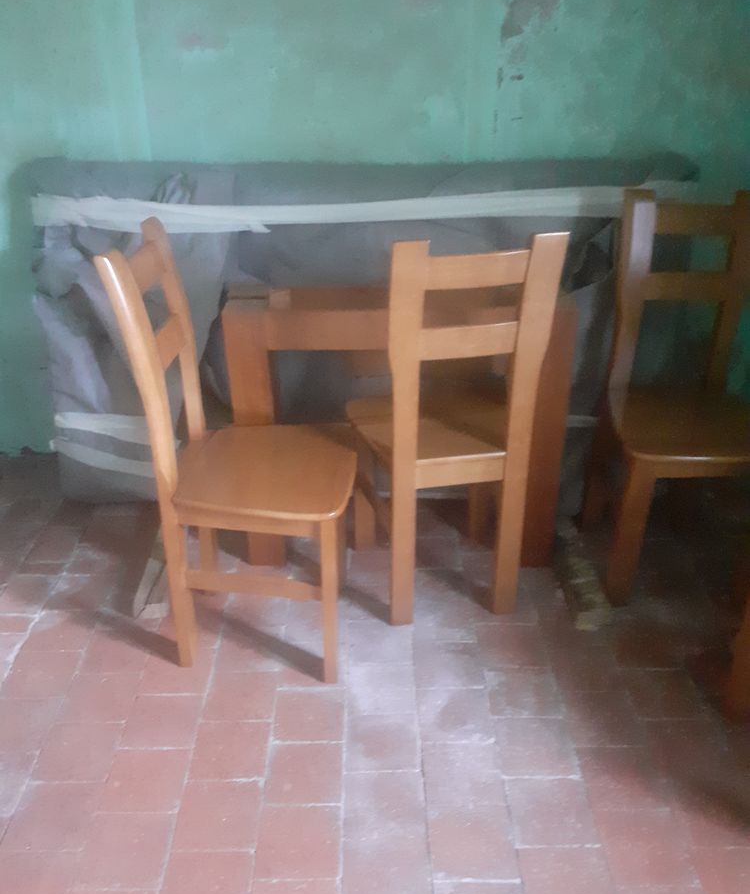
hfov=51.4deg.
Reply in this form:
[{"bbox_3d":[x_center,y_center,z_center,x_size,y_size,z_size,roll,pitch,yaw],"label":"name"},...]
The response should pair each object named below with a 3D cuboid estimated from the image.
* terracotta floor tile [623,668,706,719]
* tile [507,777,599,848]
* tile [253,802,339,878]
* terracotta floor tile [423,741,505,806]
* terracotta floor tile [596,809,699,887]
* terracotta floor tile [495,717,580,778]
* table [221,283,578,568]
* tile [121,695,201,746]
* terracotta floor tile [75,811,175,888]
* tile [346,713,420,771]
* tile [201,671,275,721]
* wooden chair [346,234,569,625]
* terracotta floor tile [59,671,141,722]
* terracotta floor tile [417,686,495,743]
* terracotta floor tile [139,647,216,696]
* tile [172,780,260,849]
[{"bbox_3d":[0.638,0.560,1.759,0.150,0.015,0.148,-1,27,0],"label":"terracotta floor tile"},{"bbox_3d":[0.341,0.715,1.523,0.156,0.016,0.150,0,28,0],"label":"tile"},{"bbox_3d":[-0.141,0.734,1.444,0.152,0.015,0.148,-1,27,0],"label":"tile"},{"bbox_3d":[0.180,0.674,1.601,0.156,0.016,0.150,0,28,0],"label":"terracotta floor tile"},{"bbox_3d":[0.491,0.736,1.429,0.153,0.015,0.147,-1,29,0],"label":"terracotta floor tile"},{"bbox_3d":[0.333,0.629,1.626,0.153,0.015,0.147,-1,29,0],"label":"terracotta floor tile"},{"bbox_3d":[0.069,-0.059,2.164,0.850,0.738,0.292,0,27,2],"label":"table"},{"bbox_3d":[-0.466,0.612,1.726,0.156,0.016,0.150,0,28,0],"label":"tile"},{"bbox_3d":[-0.458,0.745,1.435,0.154,0.015,0.148,-1,27,0],"label":"terracotta floor tile"},{"bbox_3d":[0.017,0.637,1.672,0.156,0.016,0.150,0,28,0],"label":"tile"},{"bbox_3d":[-0.303,0.571,1.771,0.155,0.015,0.148,-1,27,0],"label":"tile"},{"bbox_3d":[0.161,-0.062,1.863,0.423,0.970,0.422,-5,29,-8],"label":"wooden chair"},{"bbox_3d":[-0.627,0.580,1.787,0.156,0.016,0.150,0,28,0],"label":"terracotta floor tile"},{"bbox_3d":[0.174,0.589,1.701,0.153,0.015,0.147,-1,29,0],"label":"terracotta floor tile"},{"bbox_3d":[-0.469,0.541,1.859,0.156,0.016,0.150,0,28,0],"label":"terracotta floor tile"},{"bbox_3d":[-0.299,0.708,1.492,0.153,0.015,0.147,-1,29,0],"label":"tile"}]

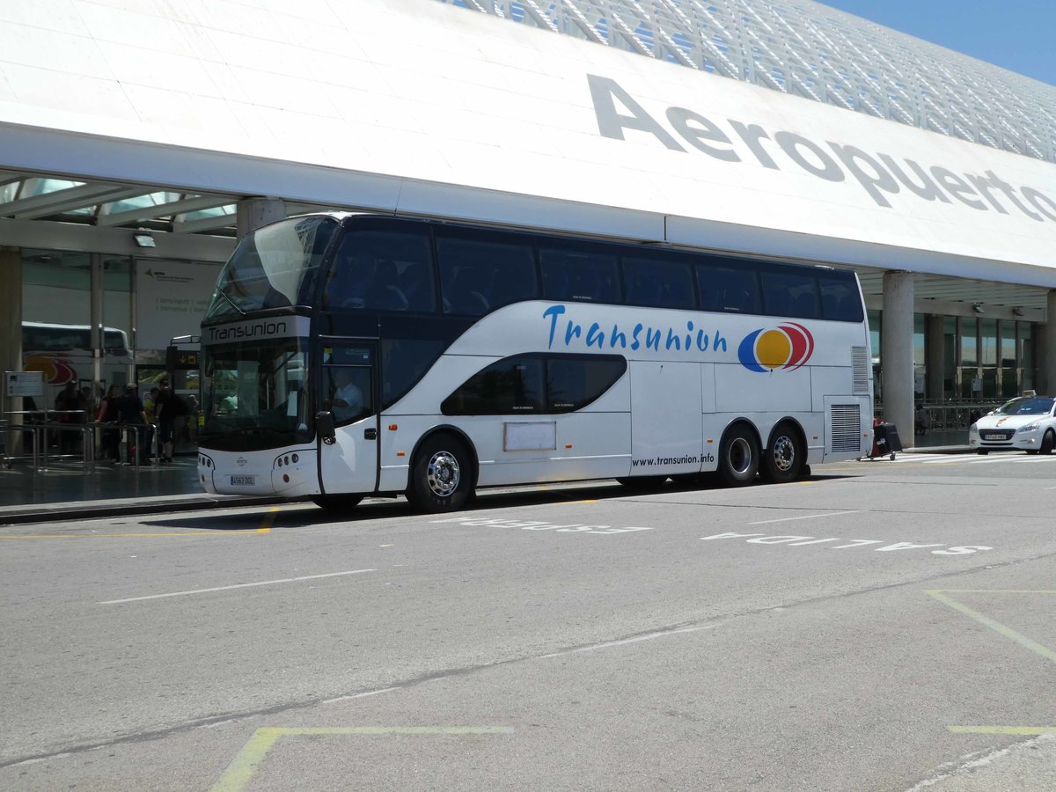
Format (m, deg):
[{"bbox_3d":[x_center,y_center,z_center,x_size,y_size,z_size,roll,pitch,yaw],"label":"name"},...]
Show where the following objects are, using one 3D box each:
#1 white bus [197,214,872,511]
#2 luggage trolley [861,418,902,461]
[{"bbox_3d":[0.979,-0.410,21.824,13.166,3.930,2.550,0,-1,-45],"label":"white bus"},{"bbox_3d":[8.219,1.006,31.300,0.950,1.030,0.640,0,0,25],"label":"luggage trolley"}]

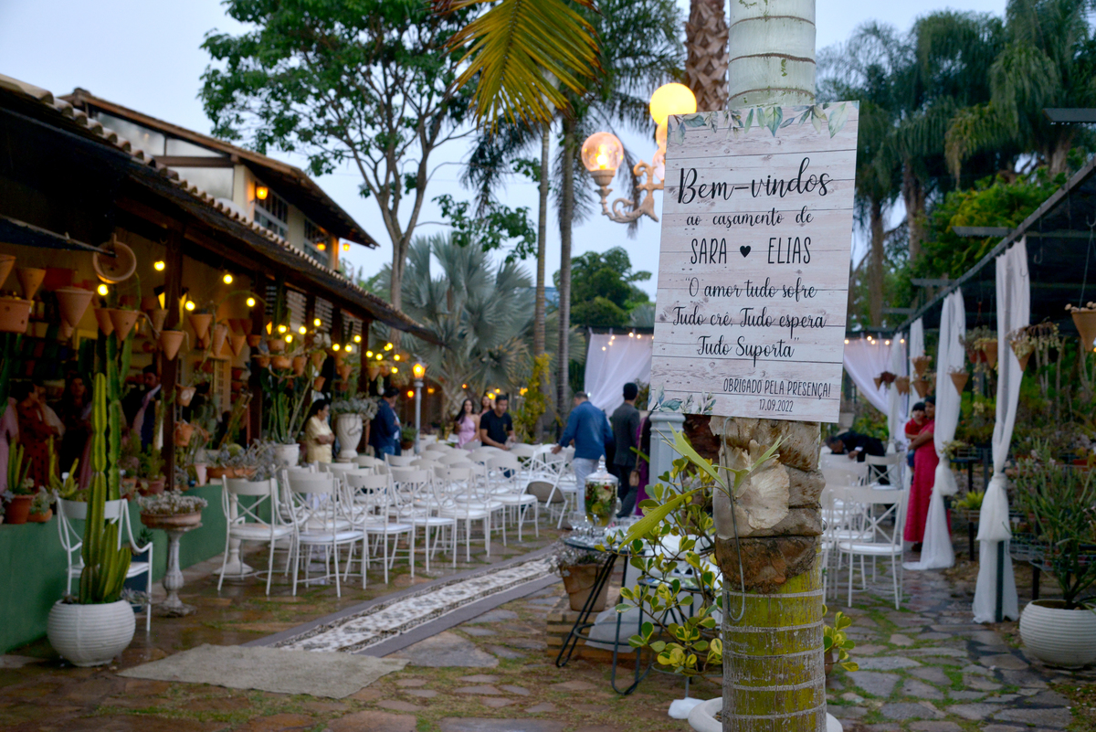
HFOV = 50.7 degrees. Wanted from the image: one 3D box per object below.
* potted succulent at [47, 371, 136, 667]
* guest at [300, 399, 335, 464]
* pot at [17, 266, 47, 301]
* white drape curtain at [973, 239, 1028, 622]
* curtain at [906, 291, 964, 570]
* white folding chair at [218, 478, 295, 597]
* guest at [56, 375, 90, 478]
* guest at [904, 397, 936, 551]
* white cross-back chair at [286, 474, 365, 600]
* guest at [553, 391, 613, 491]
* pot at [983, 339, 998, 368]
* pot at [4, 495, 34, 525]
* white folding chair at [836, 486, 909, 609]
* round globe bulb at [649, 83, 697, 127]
[{"bbox_3d":[-2.600,0.840,6.633,0.510,1.700,0.510,1,-2,0],"label":"potted succulent"},{"bbox_3d":[-2.498,1.105,12.478,0.360,1.500,0.460,1,-2,18],"label":"guest"},{"bbox_3d":[-3.660,-0.573,8.200,0.210,0.250,0.210,1,-2,0],"label":"pot"},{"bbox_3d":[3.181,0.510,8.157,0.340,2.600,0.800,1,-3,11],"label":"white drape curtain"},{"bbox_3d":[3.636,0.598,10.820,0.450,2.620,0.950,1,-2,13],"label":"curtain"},{"bbox_3d":[-2.247,1.274,8.919,0.460,0.870,0.470,1,-3,14],"label":"white folding chair"},{"bbox_3d":[-4.790,0.897,11.664,0.460,1.630,0.320,2,-3,-21],"label":"guest"},{"bbox_3d":[3.938,1.121,12.121,0.460,1.600,0.480,1,-2,-24],"label":"guest"},{"bbox_3d":[-1.693,1.289,8.889,0.490,0.890,0.480,0,-2,10],"label":"white cross-back chair"},{"bbox_3d":[0.398,1.144,13.763,0.580,1.680,0.520,3,-3,-25],"label":"guest"},{"bbox_3d":[3.456,-0.092,9.000,0.160,0.220,0.160,1,-2,0],"label":"pot"},{"bbox_3d":[-3.247,0.885,7.100,0.180,0.185,0.180,1,-2,0],"label":"pot"},{"bbox_3d":[2.461,1.363,8.804,0.490,0.890,0.480,0,-2,8],"label":"white folding chair"},{"bbox_3d":[0.769,-1.589,7.100,0.290,0.290,0.290,1,-2,0],"label":"round globe bulb"}]

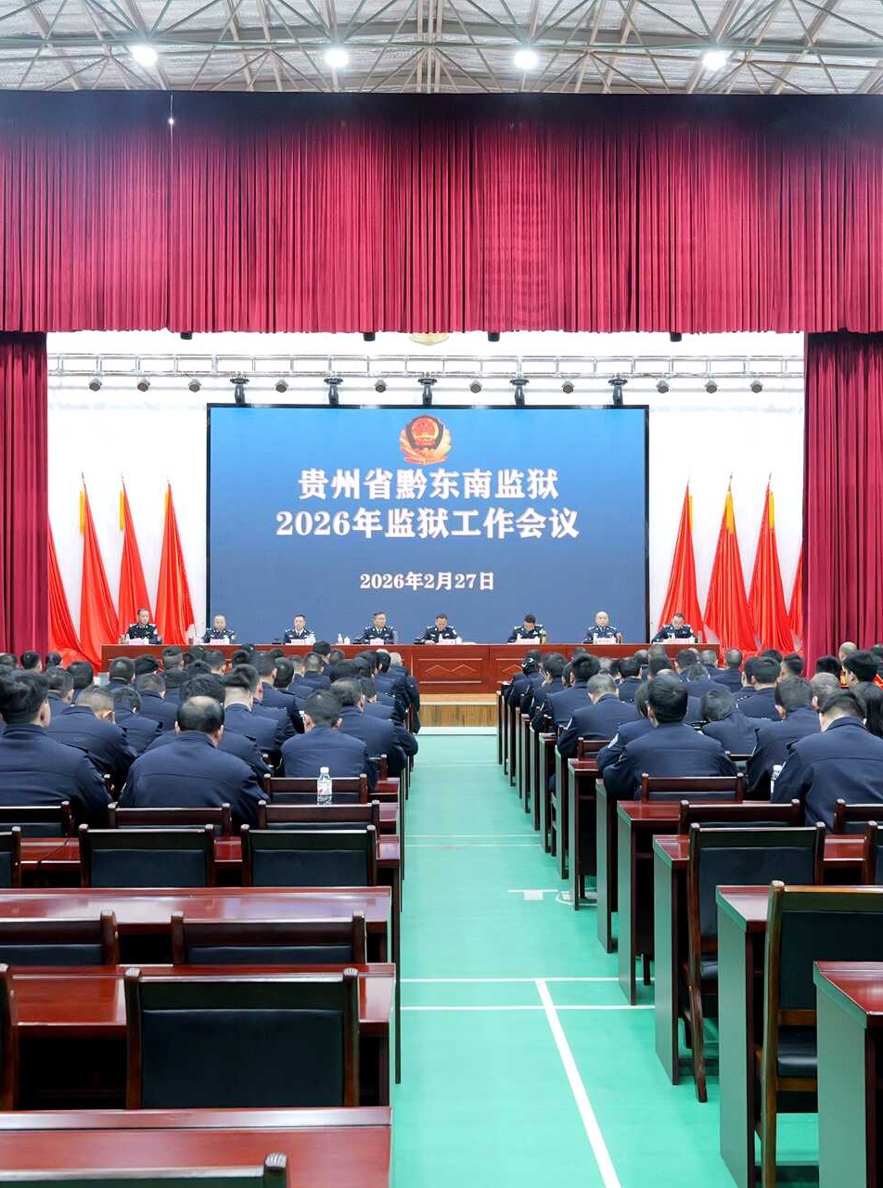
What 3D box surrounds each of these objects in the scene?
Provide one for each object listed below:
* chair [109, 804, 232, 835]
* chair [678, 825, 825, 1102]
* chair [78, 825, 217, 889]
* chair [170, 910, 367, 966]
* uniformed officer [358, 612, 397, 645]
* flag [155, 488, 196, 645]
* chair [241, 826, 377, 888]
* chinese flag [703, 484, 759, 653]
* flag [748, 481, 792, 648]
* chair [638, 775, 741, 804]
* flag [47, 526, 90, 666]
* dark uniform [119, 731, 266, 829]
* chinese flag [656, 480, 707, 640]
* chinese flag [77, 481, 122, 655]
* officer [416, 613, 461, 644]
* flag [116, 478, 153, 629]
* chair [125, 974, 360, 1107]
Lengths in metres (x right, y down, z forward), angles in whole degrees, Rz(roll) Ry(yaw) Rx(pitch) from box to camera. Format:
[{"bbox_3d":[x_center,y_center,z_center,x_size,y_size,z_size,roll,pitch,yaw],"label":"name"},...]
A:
[{"bbox_3d":[-0.988,1.222,5.266,0.445,0.910,0.530,0,-1,-1],"label":"chair"},{"bbox_3d":[1.010,1.180,4.702,0.445,0.900,0.570,0,-1,-1],"label":"chair"},{"bbox_3d":[-0.961,1.210,4.737,0.445,0.910,0.530,0,-1,-1],"label":"chair"},{"bbox_3d":[-0.395,1.180,3.379,0.445,0.910,0.530,0,-1,-1],"label":"chair"},{"bbox_3d":[-1.026,0.945,22.186,0.580,1.310,0.720,0,-1,-1],"label":"uniformed officer"},{"bbox_3d":[-4.554,-0.263,23.800,0.717,3.396,0.500,0,-1,-1],"label":"flag"},{"bbox_3d":[-0.434,1.197,4.700,0.455,0.920,0.530,0,-1,-1],"label":"chair"},{"bbox_3d":[5.090,-0.391,24.300,0.980,3.170,0.500,0,-1,-1],"label":"chinese flag"},{"bbox_3d":[5.666,-0.275,23.800,0.789,3.420,0.500,0,-1,-1],"label":"flag"},{"bbox_3d":[1.086,1.259,6.285,0.460,0.920,0.560,0,-1,-1],"label":"chair"},{"bbox_3d":[-6.676,-0.354,24.300,0.900,3.250,0.500,0,-1,-1],"label":"flag"},{"bbox_3d":[-0.930,0.829,5.200,0.550,0.620,0.480,0,-1,-1],"label":"dark uniform"},{"bbox_3d":[4.124,-0.251,23.800,0.861,3.372,0.500,0,-1,-1],"label":"chinese flag"},{"bbox_3d":[-5.993,-0.415,24.300,0.850,3.270,0.500,0,-1,-1],"label":"chinese flag"},{"bbox_3d":[-0.011,0.947,22.100,0.630,1.220,0.700,0,-1,-1],"label":"officer"},{"bbox_3d":[-5.353,-0.332,24.500,0.780,3.300,0.450,0,-1,-1],"label":"flag"},{"bbox_3d":[-0.381,1.149,2.873,0.445,0.900,0.570,0,-1,-1],"label":"chair"}]

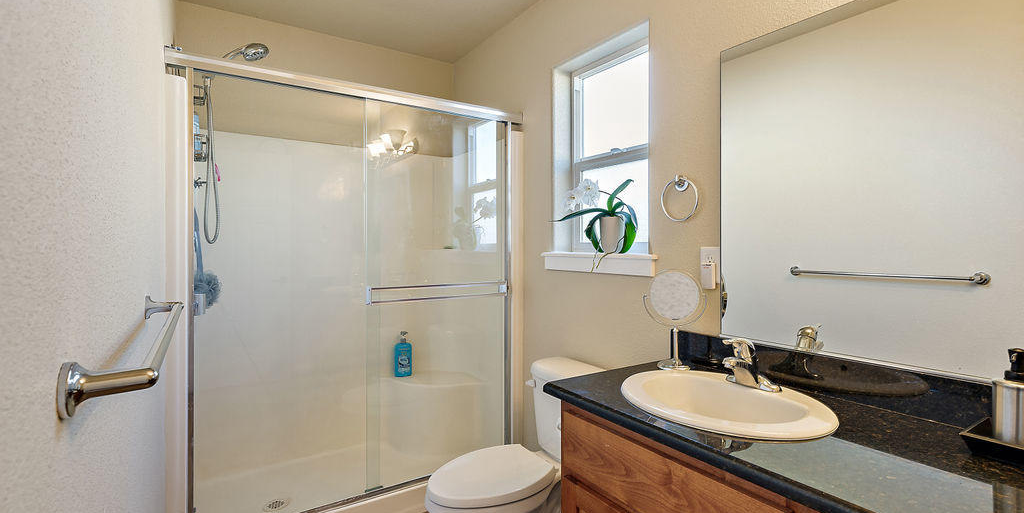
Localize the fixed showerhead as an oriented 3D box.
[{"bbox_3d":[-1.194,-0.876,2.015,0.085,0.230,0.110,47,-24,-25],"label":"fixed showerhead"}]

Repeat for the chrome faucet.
[{"bbox_3d":[0.628,0.293,1.247,0.185,0.142,0.150,0,1,-34],"label":"chrome faucet"}]

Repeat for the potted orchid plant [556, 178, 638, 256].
[{"bbox_3d":[0.377,-0.170,1.956,0.200,0.315,0.400,0,1,-34],"label":"potted orchid plant"}]

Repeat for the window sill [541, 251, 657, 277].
[{"bbox_3d":[0.389,0.028,1.988,0.150,0.083,0.670,0,1,-34],"label":"window sill"}]

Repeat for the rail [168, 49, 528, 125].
[{"bbox_3d":[-0.580,-0.712,2.002,1.510,0.058,0.055,0,1,-34],"label":"rail"}]

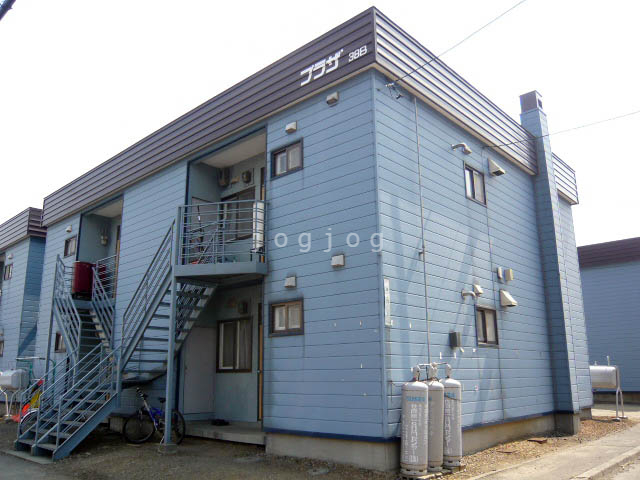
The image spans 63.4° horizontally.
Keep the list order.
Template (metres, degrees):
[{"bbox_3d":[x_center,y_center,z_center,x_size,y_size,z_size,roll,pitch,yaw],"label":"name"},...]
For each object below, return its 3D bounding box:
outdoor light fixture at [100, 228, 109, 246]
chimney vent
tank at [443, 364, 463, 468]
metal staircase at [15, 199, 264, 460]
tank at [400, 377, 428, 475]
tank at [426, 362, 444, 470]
[{"bbox_3d":[-6.683,-0.069,16.070,0.180,0.480,0.210,-13,-19,41],"label":"outdoor light fixture"},{"bbox_3d":[5.660,-3.592,13.792,0.440,0.520,0.440,-13,-19,41],"label":"chimney vent"},{"bbox_3d":[1.989,2.697,7.911,0.365,1.400,0.365,-13,-19,41],"label":"tank"},{"bbox_3d":[-4.785,2.045,11.149,8.555,4.598,2.105,-13,-19,41],"label":"metal staircase"},{"bbox_3d":[1.311,2.531,7.195,0.365,1.340,0.365,0,-14,0],"label":"tank"},{"bbox_3d":[1.647,2.598,7.553,0.365,1.400,0.365,-13,-19,41],"label":"tank"}]

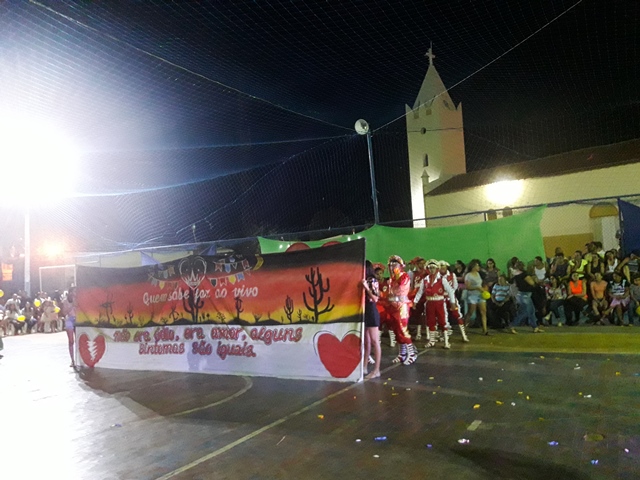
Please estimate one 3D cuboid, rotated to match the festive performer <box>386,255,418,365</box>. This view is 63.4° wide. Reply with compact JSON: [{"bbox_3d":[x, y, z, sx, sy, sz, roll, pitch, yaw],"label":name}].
[{"bbox_3d":[1.356,1.165,8.701,0.470,1.730,0.500,0,-6,-35],"label":"festive performer"}]

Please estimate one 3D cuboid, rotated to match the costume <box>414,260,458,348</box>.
[{"bbox_3d":[2.264,1.251,10.238,0.820,1.710,0.420,-4,-5,12],"label":"costume"}]

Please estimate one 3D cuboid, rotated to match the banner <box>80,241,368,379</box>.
[{"bbox_3d":[-2.057,1.217,8.578,5.960,1.960,0.100,-5,-5,28],"label":"banner"}]

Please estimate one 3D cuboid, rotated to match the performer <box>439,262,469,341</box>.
[{"bbox_3d":[2.811,1.295,11.016,0.620,1.690,0.450,-4,-5,17],"label":"performer"}]

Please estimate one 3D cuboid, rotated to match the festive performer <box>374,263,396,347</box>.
[{"bbox_3d":[1.333,1.367,10.953,0.520,1.690,0.420,-3,-5,6],"label":"festive performer"}]

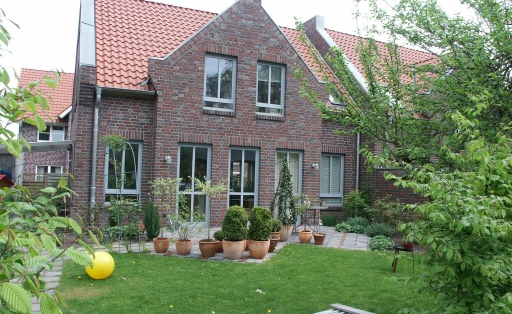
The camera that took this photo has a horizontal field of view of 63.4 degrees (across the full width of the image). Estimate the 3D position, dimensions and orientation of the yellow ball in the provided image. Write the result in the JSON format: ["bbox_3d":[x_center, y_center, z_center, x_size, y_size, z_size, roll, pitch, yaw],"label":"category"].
[{"bbox_3d":[-2.178,1.515,5.789,0.399,0.399,0.399,3,-2,-21],"label":"yellow ball"}]

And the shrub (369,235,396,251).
[{"bbox_3d":[2.707,1.839,8.898,0.537,0.302,0.500,1,-2,17],"label":"shrub"}]

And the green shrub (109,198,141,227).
[{"bbox_3d":[-3.250,1.433,10.383,0.850,0.800,0.650,3,-3,-23],"label":"green shrub"}]

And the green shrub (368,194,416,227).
[{"bbox_3d":[3.802,1.621,11.620,1.319,1.022,1.000,1,-2,18],"label":"green shrub"}]

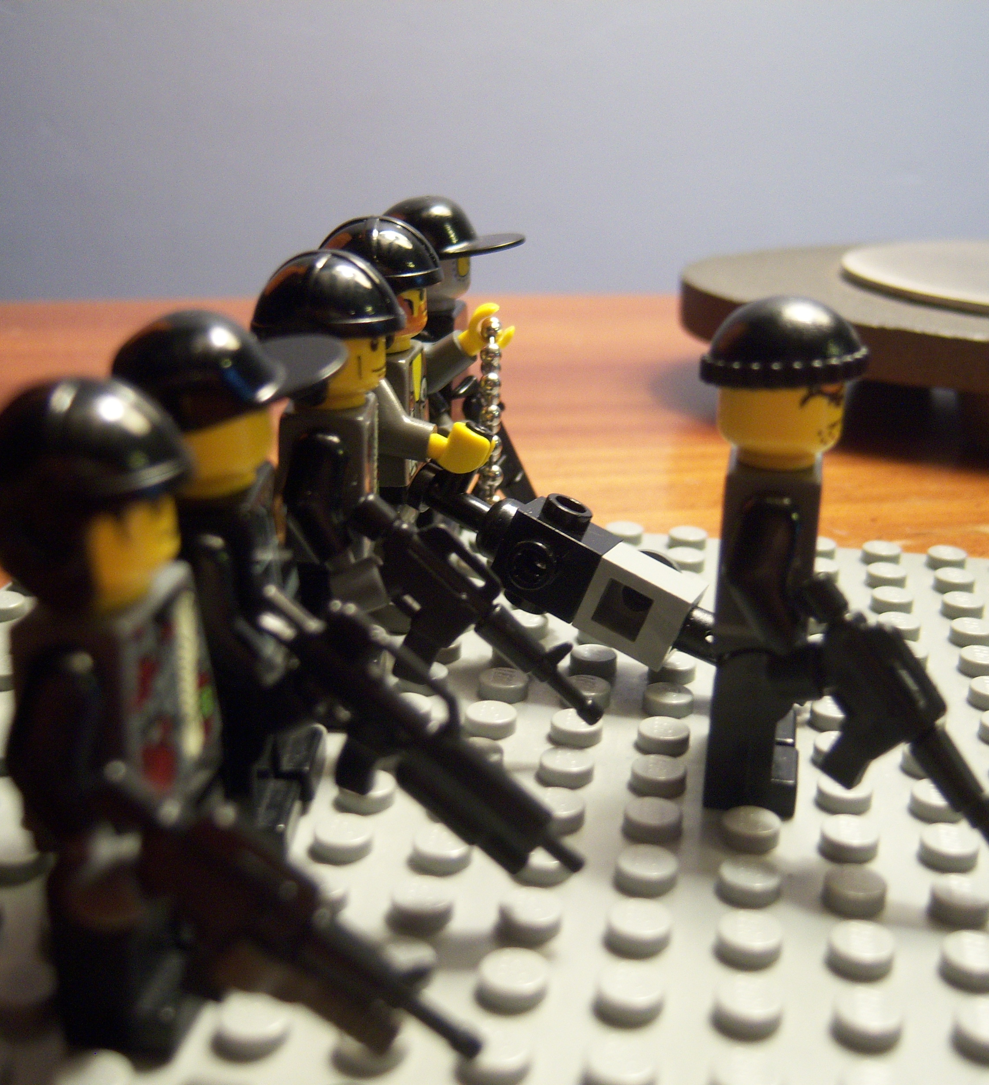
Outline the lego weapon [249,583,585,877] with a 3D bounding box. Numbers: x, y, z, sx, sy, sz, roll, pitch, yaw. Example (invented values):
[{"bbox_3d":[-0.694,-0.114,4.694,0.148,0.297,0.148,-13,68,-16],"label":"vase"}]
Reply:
[{"bbox_3d":[-0.006,0.015,0.112,0.032,0.013,0.004,41,23,-1],"label":"lego weapon"}]

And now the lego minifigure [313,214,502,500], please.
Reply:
[{"bbox_3d":[-0.009,-0.013,0.163,0.020,0.043,0.022,4,19,8],"label":"lego minifigure"}]

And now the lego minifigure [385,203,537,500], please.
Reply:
[{"bbox_3d":[-0.004,-0.020,0.185,0.020,0.043,0.021,4,19,8],"label":"lego minifigure"}]

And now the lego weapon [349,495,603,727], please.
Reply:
[{"bbox_3d":[-0.003,0.008,0.135,0.029,0.015,0.004,43,23,-2],"label":"lego weapon"}]

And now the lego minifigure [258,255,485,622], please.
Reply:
[{"bbox_3d":[-0.014,-0.005,0.141,0.018,0.043,0.021,4,19,8],"label":"lego minifigure"}]

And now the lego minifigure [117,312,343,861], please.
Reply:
[{"bbox_3d":[-0.020,0.003,0.119,0.019,0.042,0.021,4,19,8],"label":"lego minifigure"}]

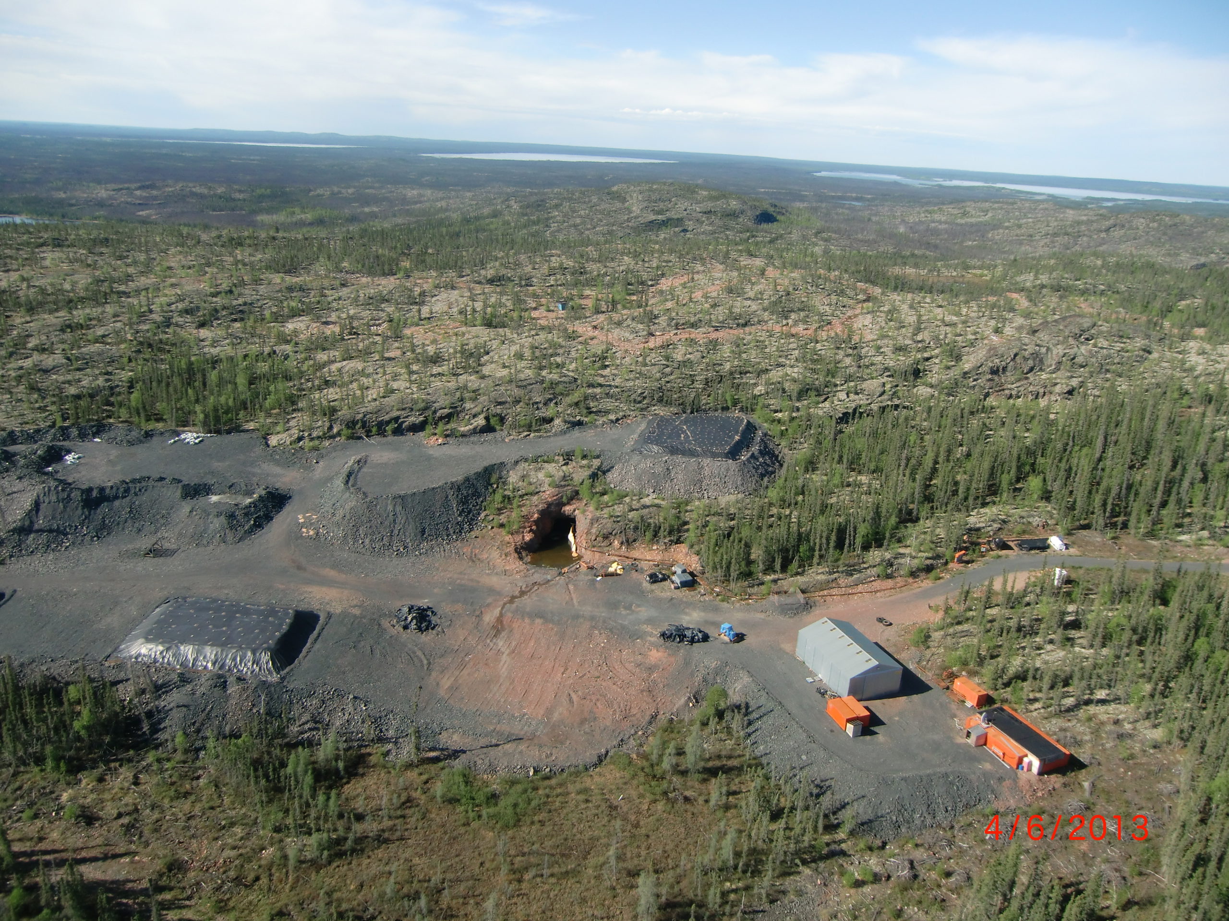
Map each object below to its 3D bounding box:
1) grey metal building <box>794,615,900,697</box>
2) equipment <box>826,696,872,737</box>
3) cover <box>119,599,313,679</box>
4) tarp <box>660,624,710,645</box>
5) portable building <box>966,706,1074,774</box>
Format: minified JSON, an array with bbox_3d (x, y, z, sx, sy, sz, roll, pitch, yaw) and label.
[{"bbox_3d":[48.955,40.871,178.114,12.786,7.817,18.185,-5,22,-21],"label":"grey metal building"},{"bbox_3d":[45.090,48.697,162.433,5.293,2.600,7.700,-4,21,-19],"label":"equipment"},{"bbox_3d":[-82.772,35.823,179.396,33.600,3.200,24.800,3,20,1],"label":"cover"},{"bbox_3d":[15.369,38.443,188.652,10.800,1.800,5.000,3,20,-1],"label":"tarp"},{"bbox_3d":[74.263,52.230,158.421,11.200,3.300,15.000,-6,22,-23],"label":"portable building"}]

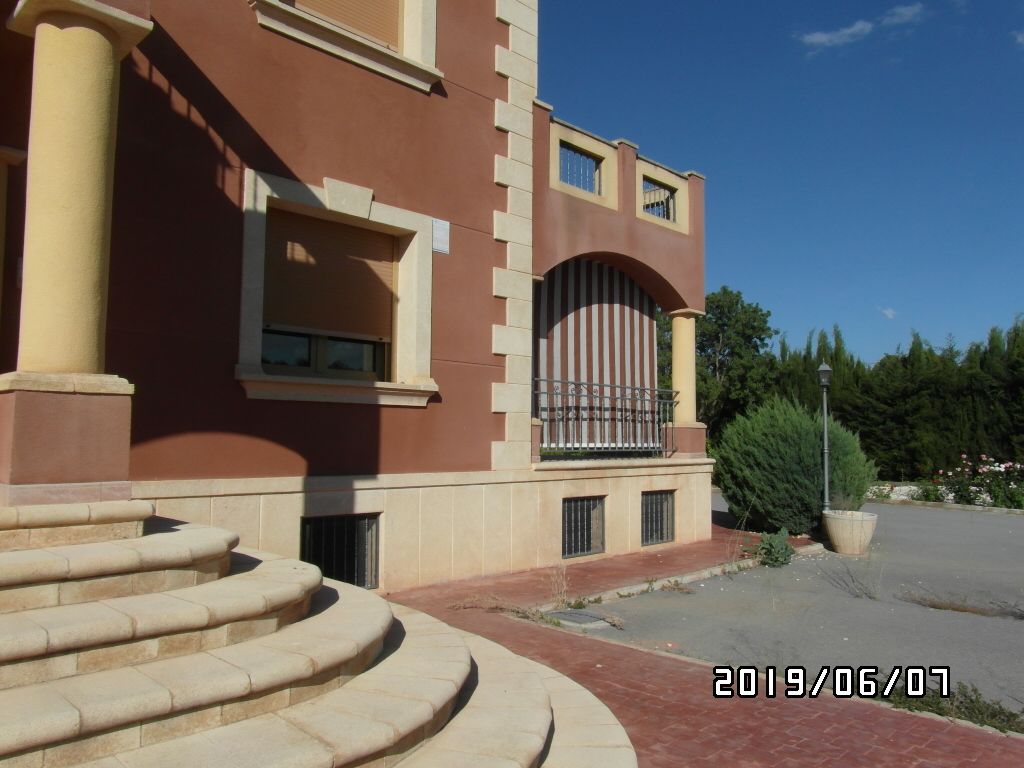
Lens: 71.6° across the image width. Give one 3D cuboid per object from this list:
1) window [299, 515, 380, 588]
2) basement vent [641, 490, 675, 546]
[{"bbox_3d":[-1.586,1.574,6.537,0.855,0.755,0.130,4,-6,-42],"label":"window"},{"bbox_3d":[1.998,1.842,9.820,0.850,0.755,0.130,4,-6,-42],"label":"basement vent"}]

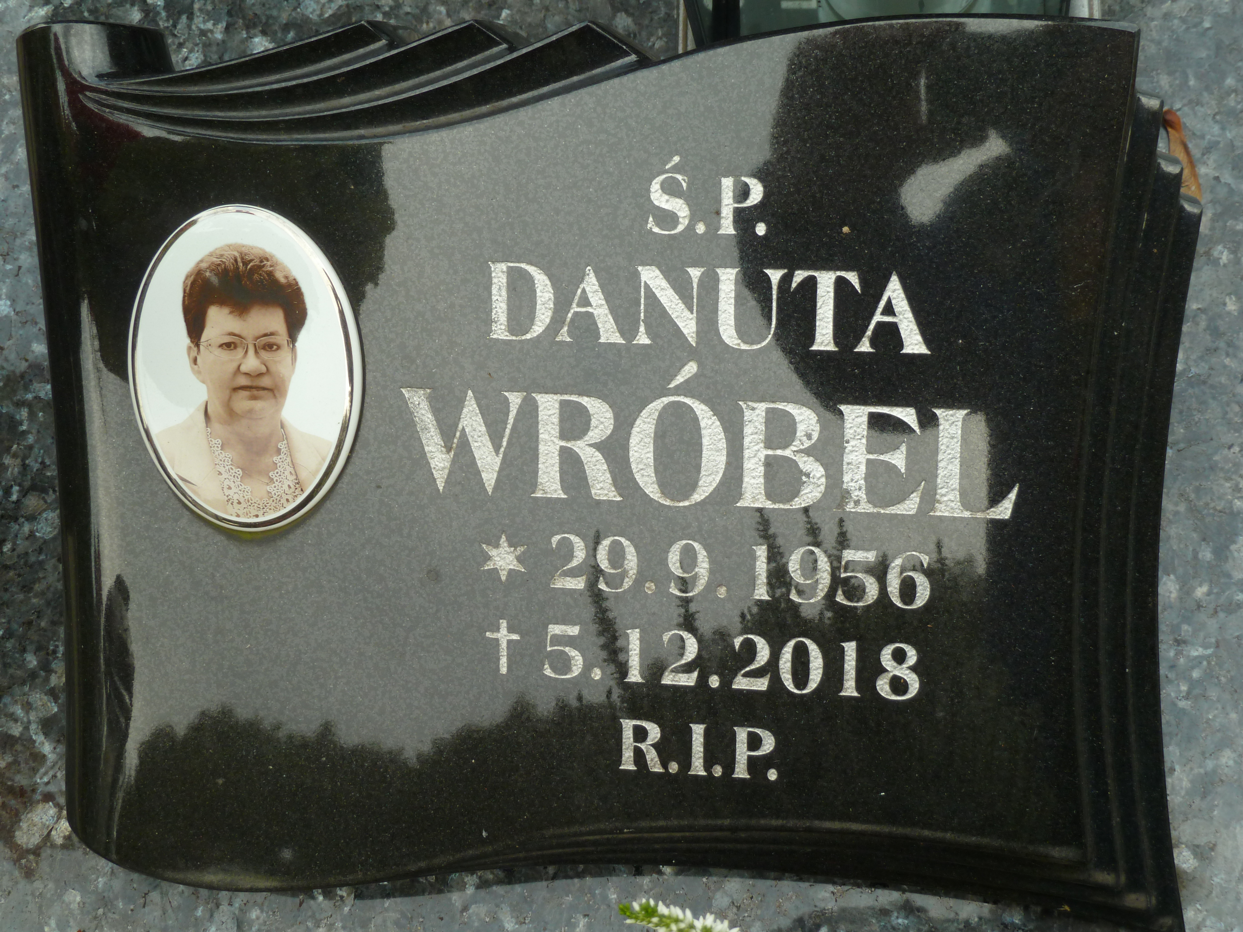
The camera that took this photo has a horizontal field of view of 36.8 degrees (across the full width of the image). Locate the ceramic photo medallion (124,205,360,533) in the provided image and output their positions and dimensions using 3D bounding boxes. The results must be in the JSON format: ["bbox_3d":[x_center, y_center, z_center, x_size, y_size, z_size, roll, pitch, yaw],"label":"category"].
[{"bbox_3d":[-0.138,-0.034,0.675,0.090,0.011,0.120,3,102,10],"label":"ceramic photo medallion"}]

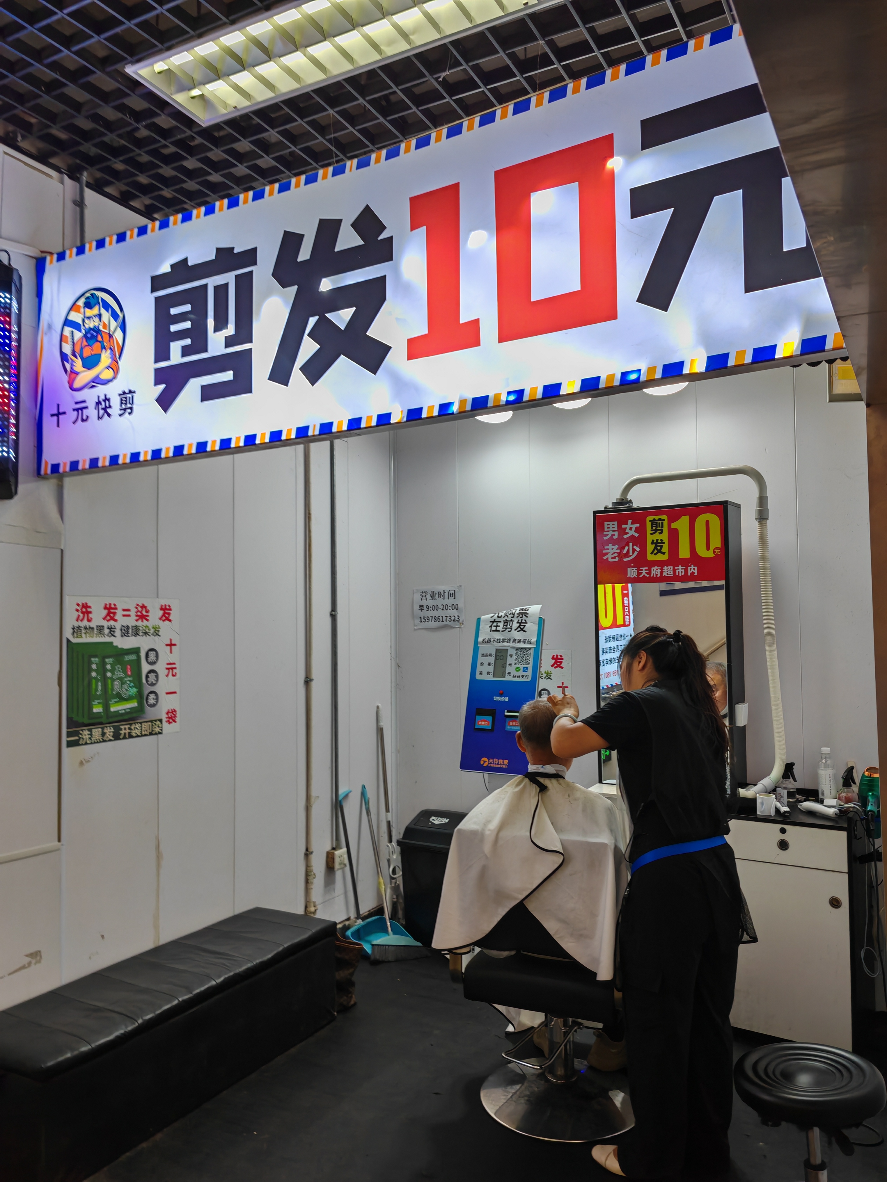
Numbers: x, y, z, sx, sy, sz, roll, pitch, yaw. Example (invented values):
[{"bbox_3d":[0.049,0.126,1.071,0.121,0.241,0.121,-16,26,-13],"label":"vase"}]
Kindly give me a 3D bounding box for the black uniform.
[{"bbox_3d":[0.666,0.946,2.665,0.440,1.410,0.410,1,-3,-43],"label":"black uniform"}]

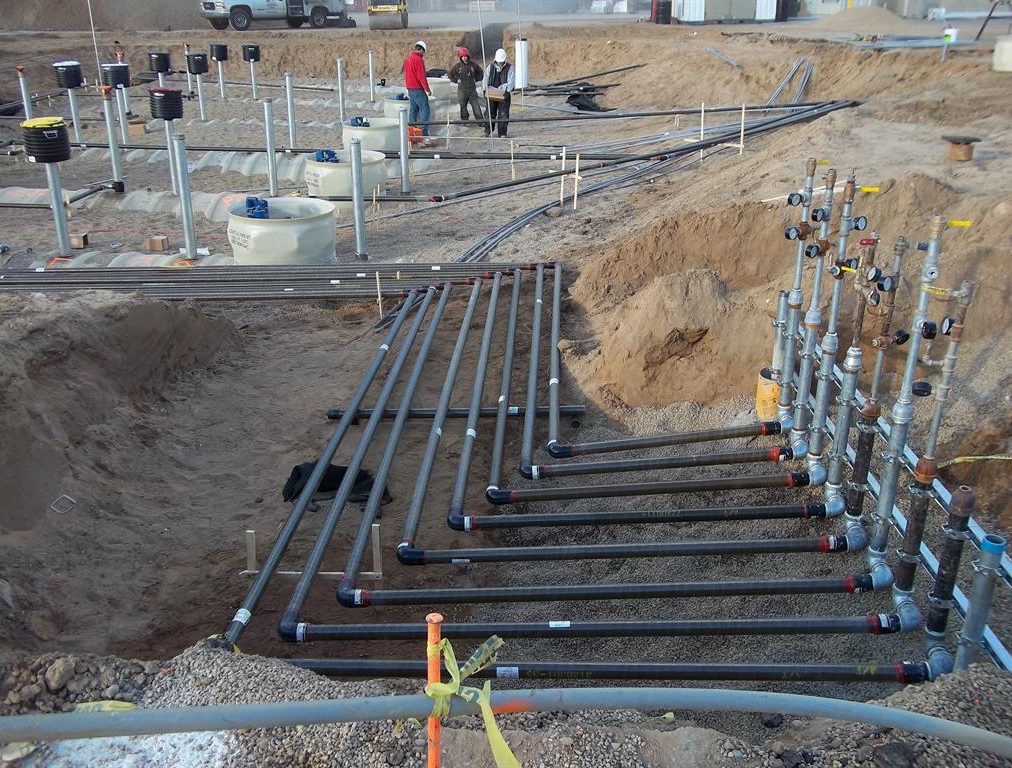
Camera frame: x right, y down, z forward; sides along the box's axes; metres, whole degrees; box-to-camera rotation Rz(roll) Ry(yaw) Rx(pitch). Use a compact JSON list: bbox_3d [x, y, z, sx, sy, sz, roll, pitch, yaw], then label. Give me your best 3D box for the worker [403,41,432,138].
[{"bbox_3d":[-1.726,-5.916,19.056,0.420,1.860,0.550,-13,25,-29],"label":"worker"}]

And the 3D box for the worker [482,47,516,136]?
[{"bbox_3d":[-0.155,-6.000,19.609,0.680,1.767,0.500,3,23,6],"label":"worker"}]

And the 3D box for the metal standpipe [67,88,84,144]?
[{"bbox_3d":[-8.284,-5.143,18.216,0.115,1.005,0.115,1,22,2],"label":"metal standpipe"}]

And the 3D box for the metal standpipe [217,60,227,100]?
[{"bbox_3d":[-7.962,-8.506,26.543,0.115,1.045,0.115,0,23,0],"label":"metal standpipe"}]

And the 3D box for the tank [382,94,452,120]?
[{"bbox_3d":[-2.291,-6.591,22.820,1.240,0.630,1.240,0,23,0],"label":"tank"}]

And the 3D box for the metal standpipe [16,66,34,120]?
[{"bbox_3d":[-9.548,-5.527,18.893,0.130,1.539,0.130,0,22,0],"label":"metal standpipe"}]

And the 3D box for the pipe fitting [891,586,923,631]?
[{"bbox_3d":[1.525,0.855,3.596,0.115,0.135,0.105,1,22,2],"label":"pipe fitting"}]

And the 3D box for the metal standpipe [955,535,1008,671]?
[{"bbox_3d":[1.503,0.746,3.026,0.065,0.560,0.065,1,22,2],"label":"metal standpipe"}]

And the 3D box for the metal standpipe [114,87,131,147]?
[{"bbox_3d":[-7.763,-5.416,19.189,0.115,1.137,0.115,0,22,0],"label":"metal standpipe"}]

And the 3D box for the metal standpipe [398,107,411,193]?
[{"bbox_3d":[-1.540,-3.563,14.455,0.120,1.272,0.120,0,22,0],"label":"metal standpipe"}]

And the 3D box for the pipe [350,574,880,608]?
[{"bbox_3d":[0.403,0.857,3.901,2.193,0.066,0.068,-2,22,3],"label":"pipe"}]

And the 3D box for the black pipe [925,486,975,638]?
[{"bbox_3d":[1.510,0.615,3.221,0.070,0.562,0.070,1,22,2],"label":"black pipe"}]

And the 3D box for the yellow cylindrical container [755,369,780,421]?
[{"bbox_3d":[1.672,0.067,5.832,0.220,0.270,0.220,0,22,0],"label":"yellow cylindrical container"}]

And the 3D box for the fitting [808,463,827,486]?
[{"bbox_3d":[1.554,0.451,4.716,0.090,0.093,0.083,1,22,2],"label":"fitting"}]

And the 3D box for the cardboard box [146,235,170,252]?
[{"bbox_3d":[-4.136,-1.662,11.215,0.240,0.145,0.150,7,23,17],"label":"cardboard box"}]

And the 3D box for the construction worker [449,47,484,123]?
[{"bbox_3d":[-0.886,-6.633,21.224,0.780,1.695,0.420,0,23,0],"label":"construction worker"}]

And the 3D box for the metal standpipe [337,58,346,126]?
[{"bbox_3d":[-3.744,-6.664,21.596,0.130,1.445,0.130,0,23,0],"label":"metal standpipe"}]

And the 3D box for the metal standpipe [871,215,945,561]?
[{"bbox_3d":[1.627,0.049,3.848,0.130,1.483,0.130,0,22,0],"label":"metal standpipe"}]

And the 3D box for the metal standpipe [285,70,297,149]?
[{"bbox_3d":[-4.066,-5.165,17.997,0.130,1.444,0.130,0,23,0],"label":"metal standpipe"}]

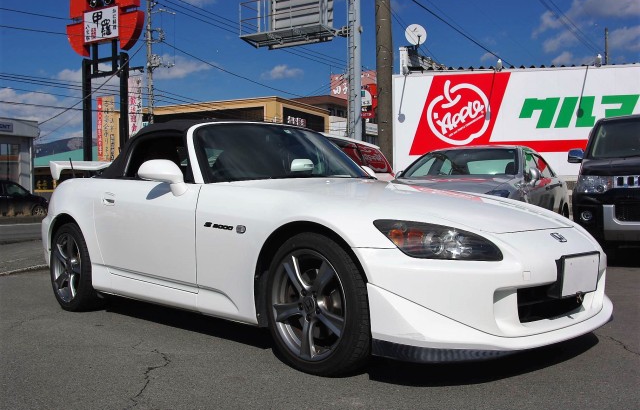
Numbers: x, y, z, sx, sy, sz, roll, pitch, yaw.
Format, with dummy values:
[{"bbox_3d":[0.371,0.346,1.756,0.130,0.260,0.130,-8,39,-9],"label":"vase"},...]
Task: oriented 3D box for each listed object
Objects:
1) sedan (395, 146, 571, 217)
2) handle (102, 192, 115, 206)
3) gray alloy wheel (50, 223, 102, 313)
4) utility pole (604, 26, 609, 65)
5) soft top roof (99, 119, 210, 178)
[{"bbox_3d":[2.259,-0.102,9.050,1.870,1.400,4.850,-1,0,32],"label":"sedan"},{"bbox_3d":[-1.318,-0.034,4.001,0.045,0.075,0.150,-1,0,-44],"label":"handle"},{"bbox_3d":[-1.652,0.427,4.459,0.240,0.630,0.630,-1,0,-44],"label":"gray alloy wheel"},{"bbox_3d":[17.918,-5.460,39.998,0.300,12.000,0.300,-1,0,0],"label":"utility pole"},{"bbox_3d":[-0.788,-0.362,4.638,1.360,0.420,1.150,-1,0,-44],"label":"soft top roof"}]

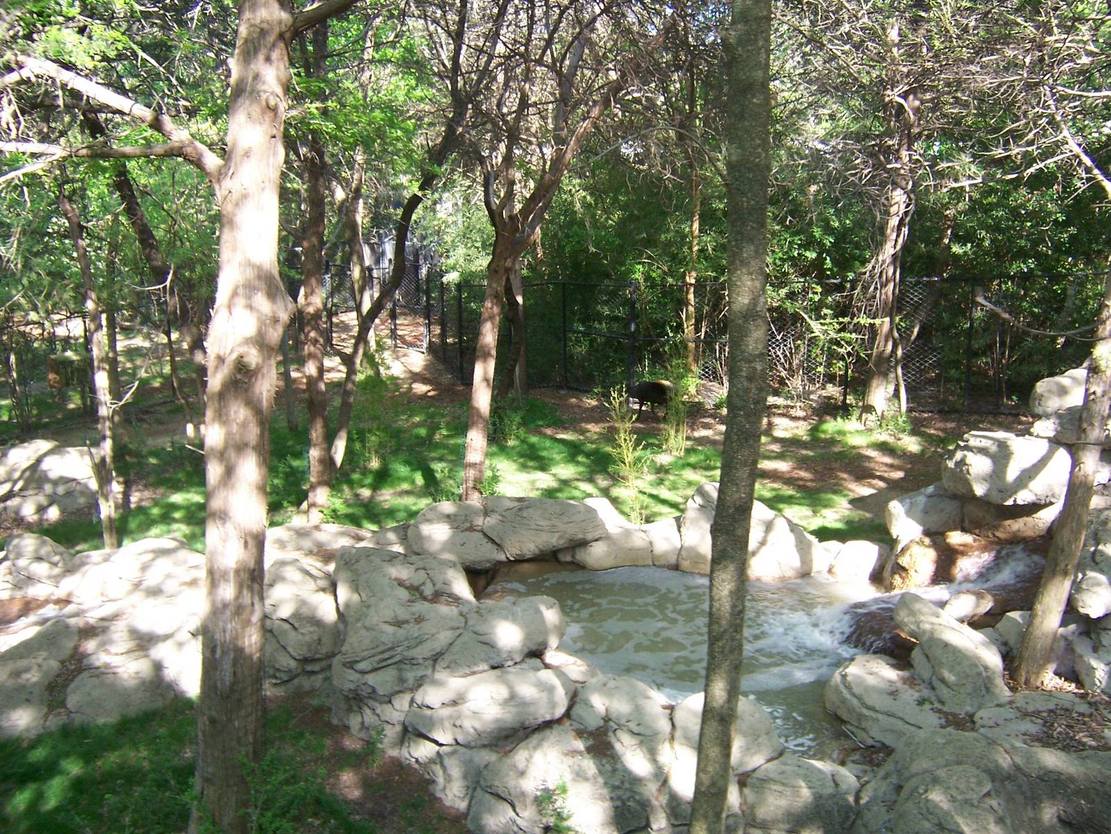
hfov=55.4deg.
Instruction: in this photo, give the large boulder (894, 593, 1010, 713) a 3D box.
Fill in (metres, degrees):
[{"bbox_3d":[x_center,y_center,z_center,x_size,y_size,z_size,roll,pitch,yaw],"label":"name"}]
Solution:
[{"bbox_3d":[2.455,1.466,6.562,0.546,0.504,0.735,-2,9,-15],"label":"large boulder"}]

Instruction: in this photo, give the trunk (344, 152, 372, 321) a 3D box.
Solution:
[{"bbox_3d":[-3.926,-3.014,21.012,0.500,4.414,0.367,0,8,0],"label":"trunk"}]

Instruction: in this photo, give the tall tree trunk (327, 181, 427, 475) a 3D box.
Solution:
[{"bbox_3d":[-1.956,-0.936,11.669,0.926,3.103,0.473,0,8,0],"label":"tall tree trunk"}]

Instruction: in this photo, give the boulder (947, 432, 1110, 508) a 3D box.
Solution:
[{"bbox_3d":[4.247,0.487,9.660,1.312,0.578,0.945,0,8,0],"label":"boulder"}]

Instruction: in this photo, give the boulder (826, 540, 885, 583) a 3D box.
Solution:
[{"bbox_3d":[3.066,1.467,10.800,0.600,0.400,0.450,3,10,16],"label":"boulder"}]

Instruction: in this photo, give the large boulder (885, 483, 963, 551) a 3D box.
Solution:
[{"bbox_3d":[3.215,0.882,9.240,0.598,0.504,0.683,0,8,0],"label":"large boulder"}]

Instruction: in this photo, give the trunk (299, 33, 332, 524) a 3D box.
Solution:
[{"bbox_3d":[-2.085,-1.182,9.200,0.252,4.303,0.252,0,8,0],"label":"trunk"}]

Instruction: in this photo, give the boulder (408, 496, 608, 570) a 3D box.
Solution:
[{"bbox_3d":[-0.427,1.061,9.555,1.680,0.525,0.840,0,8,0],"label":"boulder"}]

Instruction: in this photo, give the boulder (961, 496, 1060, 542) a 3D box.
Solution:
[{"bbox_3d":[4.806,1.065,11.200,1.100,0.500,0.750,4,10,24],"label":"boulder"}]

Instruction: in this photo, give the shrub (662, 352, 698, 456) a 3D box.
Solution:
[{"bbox_3d":[1.844,-0.201,15.700,0.550,1.550,0.500,1,10,7],"label":"shrub"}]

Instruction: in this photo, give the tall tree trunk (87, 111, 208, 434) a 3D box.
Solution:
[{"bbox_3d":[-5.403,-1.863,14.043,1.418,4.254,0.630,0,8,0],"label":"tall tree trunk"}]

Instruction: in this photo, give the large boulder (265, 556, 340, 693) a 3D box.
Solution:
[{"bbox_3d":[-1.970,1.584,8.200,0.650,0.920,0.650,-2,10,-14],"label":"large boulder"}]

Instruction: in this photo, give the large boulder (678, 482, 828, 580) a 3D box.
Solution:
[{"bbox_3d":[1.752,1.036,9.397,1.208,0.756,0.788,0,8,0],"label":"large boulder"}]

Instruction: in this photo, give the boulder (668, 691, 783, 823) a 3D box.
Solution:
[{"bbox_3d":[1.079,2.144,6.750,0.740,0.660,0.620,2,10,10],"label":"boulder"}]

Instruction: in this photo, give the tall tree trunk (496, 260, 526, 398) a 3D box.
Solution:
[{"bbox_3d":[-0.858,-1.688,20.600,0.520,2.750,0.420,0,10,-2],"label":"tall tree trunk"}]

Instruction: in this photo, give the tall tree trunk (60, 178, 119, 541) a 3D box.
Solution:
[{"bbox_3d":[-3.682,-0.341,8.359,0.410,2.882,0.315,0,8,0],"label":"tall tree trunk"}]

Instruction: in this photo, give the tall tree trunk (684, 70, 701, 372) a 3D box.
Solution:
[{"bbox_3d":[2.890,-3.973,22.300,0.360,6.900,0.330,1,10,7],"label":"tall tree trunk"}]

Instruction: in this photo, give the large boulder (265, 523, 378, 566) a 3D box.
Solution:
[{"bbox_3d":[-2.230,1.201,10.100,1.100,0.360,0.850,-2,10,-13],"label":"large boulder"}]

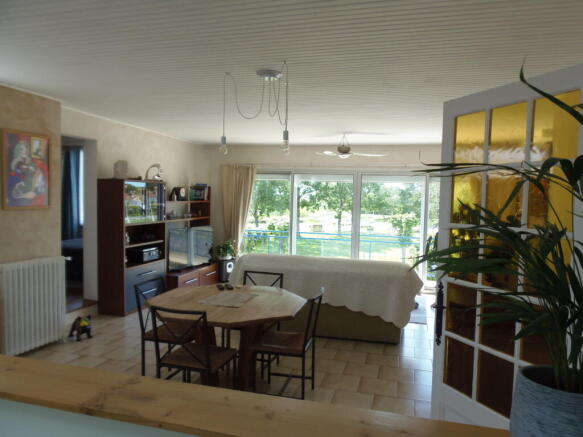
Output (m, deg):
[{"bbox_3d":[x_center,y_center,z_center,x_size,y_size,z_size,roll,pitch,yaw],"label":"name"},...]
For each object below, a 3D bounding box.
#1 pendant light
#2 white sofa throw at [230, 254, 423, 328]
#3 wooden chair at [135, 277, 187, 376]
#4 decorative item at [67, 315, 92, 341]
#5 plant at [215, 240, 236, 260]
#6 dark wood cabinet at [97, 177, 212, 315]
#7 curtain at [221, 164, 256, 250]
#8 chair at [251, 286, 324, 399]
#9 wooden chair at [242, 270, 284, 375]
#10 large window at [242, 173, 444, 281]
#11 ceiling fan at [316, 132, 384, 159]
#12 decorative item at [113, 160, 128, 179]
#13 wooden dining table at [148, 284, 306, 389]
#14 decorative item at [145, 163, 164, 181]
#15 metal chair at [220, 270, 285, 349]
[{"bbox_3d":[-0.239,-0.813,3.220,0.600,0.670,0.580,2,3,15],"label":"pendant light"},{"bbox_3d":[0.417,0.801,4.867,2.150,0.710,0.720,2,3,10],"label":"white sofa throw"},{"bbox_3d":[-0.965,0.953,3.316,0.450,0.835,0.410,2,3,20],"label":"wooden chair"},{"bbox_3d":[-2.279,1.165,4.343,0.260,0.250,0.140,3,3,20],"label":"decorative item"},{"bbox_3d":[-1.170,0.586,7.362,0.340,0.350,0.340,2,3,14],"label":"plant"},{"bbox_3d":[-1.967,0.326,6.305,0.400,1.735,2.380,2,3,15],"label":"dark wood cabinet"},{"bbox_3d":[-1.113,0.009,8.229,0.750,2.150,0.150,2,3,14],"label":"curtain"},{"bbox_3d":[-0.019,0.989,3.143,0.470,0.845,0.400,2,3,15],"label":"chair"},{"bbox_3d":[-0.326,0.948,3.665,0.410,0.835,0.450,2,3,14],"label":"wooden chair"},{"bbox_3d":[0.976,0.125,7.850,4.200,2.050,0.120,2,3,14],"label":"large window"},{"bbox_3d":[0.862,-1.075,5.990,1.120,0.370,1.120,2,3,15],"label":"ceiling fan"},{"bbox_3d":[-2.223,-0.615,5.284,0.100,0.250,0.180,2,3,15],"label":"decorative item"},{"bbox_3d":[-0.477,1.020,3.193,1.140,0.735,1.130,2,3,14],"label":"wooden dining table"},{"bbox_3d":[-1.974,-0.671,5.823,0.260,0.240,0.150,-1,4,-39],"label":"decorative item"},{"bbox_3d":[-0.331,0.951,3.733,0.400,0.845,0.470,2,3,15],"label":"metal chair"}]

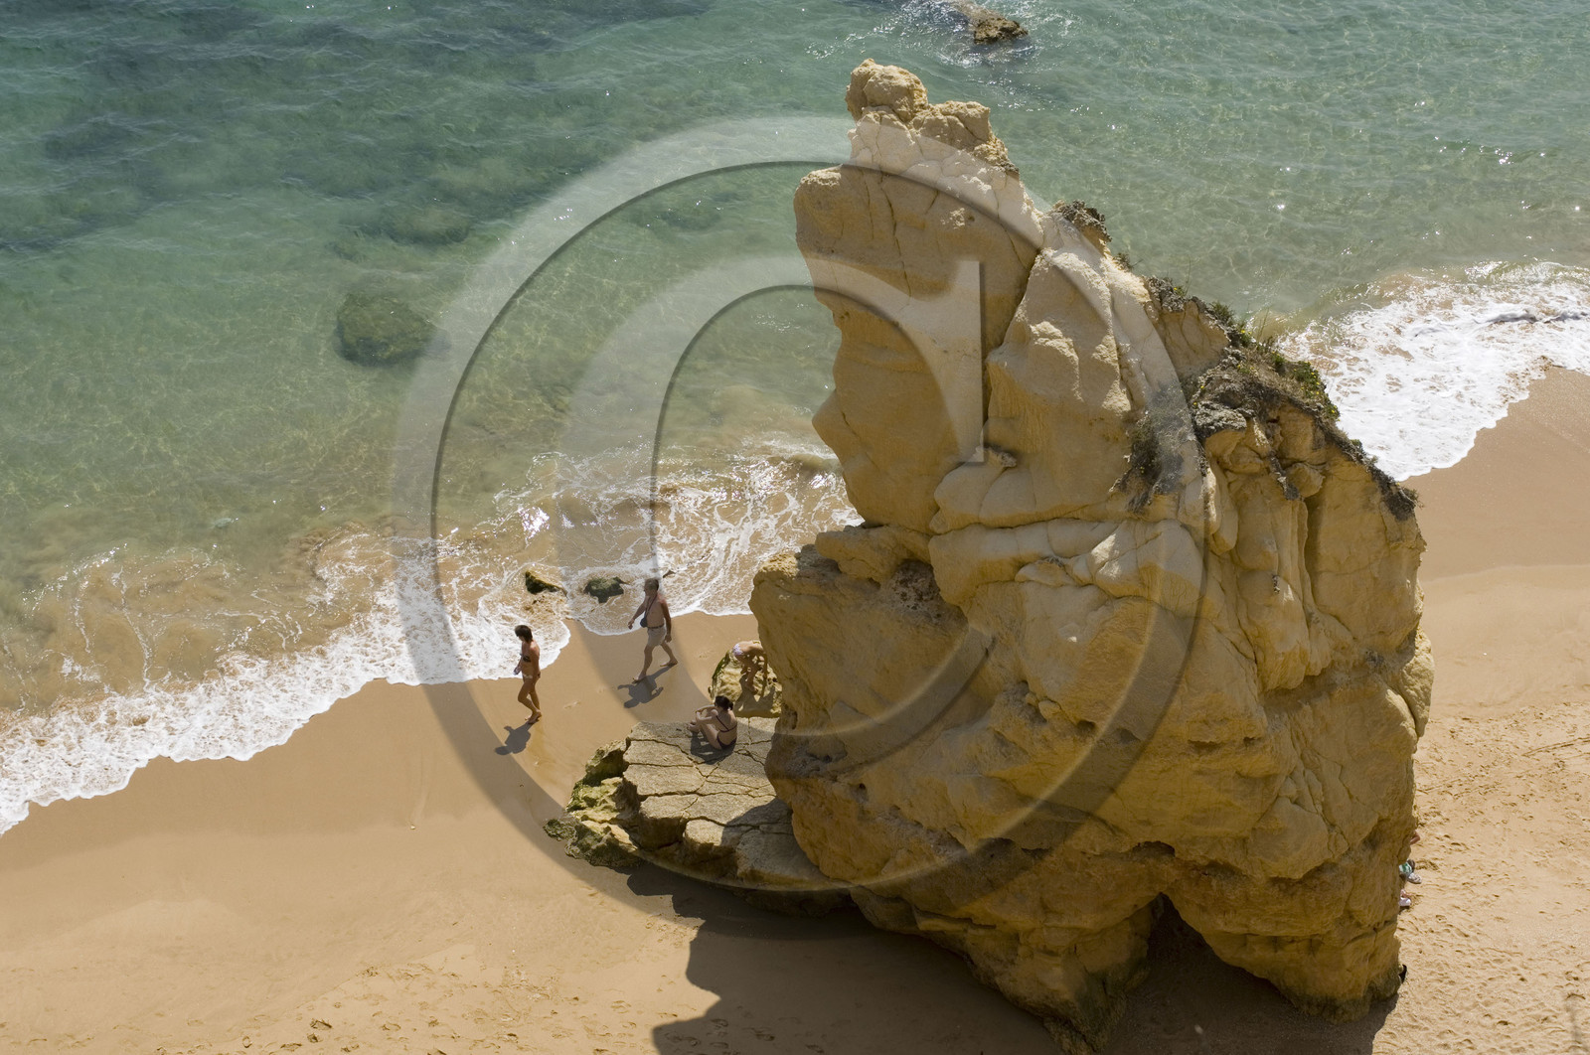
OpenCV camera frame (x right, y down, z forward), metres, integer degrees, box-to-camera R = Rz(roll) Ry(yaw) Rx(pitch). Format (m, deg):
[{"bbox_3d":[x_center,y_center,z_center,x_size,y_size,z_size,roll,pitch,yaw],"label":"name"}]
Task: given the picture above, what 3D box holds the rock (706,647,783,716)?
[{"bbox_3d":[-0.655,2.329,38.936,1.300,0.750,1.150,0,31,0],"label":"rock"}]

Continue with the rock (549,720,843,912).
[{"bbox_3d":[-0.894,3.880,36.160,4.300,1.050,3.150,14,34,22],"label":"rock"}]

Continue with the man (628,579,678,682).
[{"bbox_3d":[-2.105,1.466,39.402,0.780,1.700,0.560,-25,39,-35],"label":"man"}]

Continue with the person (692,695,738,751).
[{"bbox_3d":[-1.132,2.615,36.616,0.750,0.820,0.480,24,39,34],"label":"person"}]

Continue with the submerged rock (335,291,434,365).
[{"bbox_3d":[-8.044,-3.913,51.751,1.950,0.800,1.700,0,31,0],"label":"submerged rock"}]

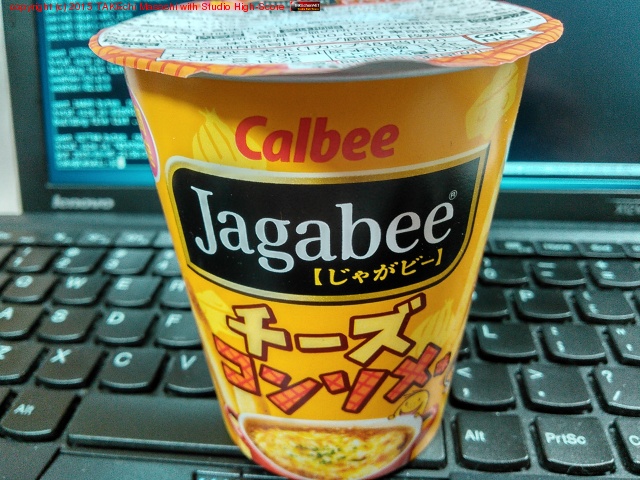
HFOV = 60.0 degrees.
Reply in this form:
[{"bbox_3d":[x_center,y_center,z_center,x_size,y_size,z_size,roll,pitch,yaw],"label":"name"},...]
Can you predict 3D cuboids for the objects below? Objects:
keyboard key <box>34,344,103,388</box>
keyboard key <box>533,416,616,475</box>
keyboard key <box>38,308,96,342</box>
[{"bbox_3d":[-0.071,0.036,0.160,0.015,0.003,0.014,1,32,6],"label":"keyboard key"},{"bbox_3d":[0.059,0.048,0.129,0.016,0.003,0.015,1,31,6],"label":"keyboard key"},{"bbox_3d":[-0.079,0.027,0.176,0.015,0.003,0.014,1,32,6],"label":"keyboard key"}]

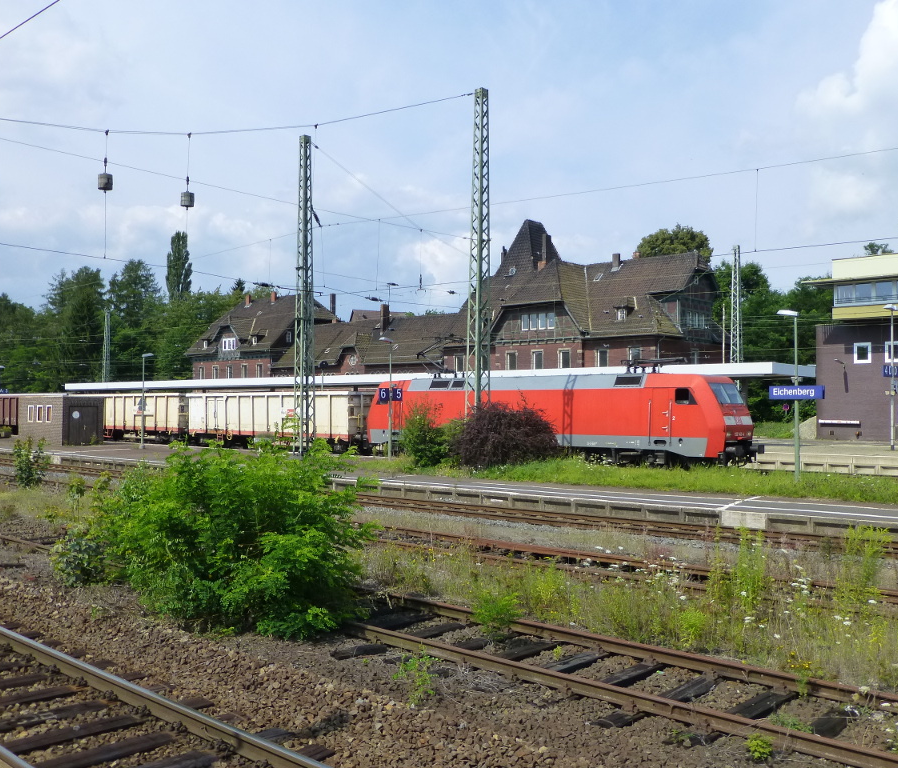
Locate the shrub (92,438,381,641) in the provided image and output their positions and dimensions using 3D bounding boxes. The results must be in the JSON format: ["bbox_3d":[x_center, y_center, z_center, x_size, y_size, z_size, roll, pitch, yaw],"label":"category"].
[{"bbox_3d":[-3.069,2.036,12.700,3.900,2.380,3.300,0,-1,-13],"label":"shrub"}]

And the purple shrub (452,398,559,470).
[{"bbox_3d":[2.269,1.957,35.657,4.000,2.750,3.400,-1,-2,39],"label":"purple shrub"}]

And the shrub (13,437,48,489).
[{"bbox_3d":[-14.113,2.709,30.000,1.200,1.780,1.150,1,-1,-25],"label":"shrub"}]

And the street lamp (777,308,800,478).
[{"bbox_3d":[9.318,0.461,24.438,0.750,5.000,0.300,-1,-2,35],"label":"street lamp"}]

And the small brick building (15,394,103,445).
[{"bbox_3d":[-24.216,2.236,55.322,5.671,3.022,2.564,-1,-2,39],"label":"small brick building"}]

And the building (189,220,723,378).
[{"bbox_3d":[-3.257,-5.258,91.972,60.001,19.200,14.000,-1,-2,39],"label":"building"}]

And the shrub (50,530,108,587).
[{"bbox_3d":[-6.053,2.794,14.500,0.950,0.930,0.900,1,-1,-22],"label":"shrub"}]

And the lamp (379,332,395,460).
[{"bbox_3d":[-2.824,0.646,39.597,0.320,5.506,0.800,-1,-2,39],"label":"lamp"}]

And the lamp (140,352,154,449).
[{"bbox_3d":[-16.880,0.954,49.856,0.320,5.344,0.800,-1,-2,41],"label":"lamp"}]

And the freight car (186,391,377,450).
[{"bbox_3d":[-9.437,2.200,50.171,15.700,3.250,3.000,-1,-2,42],"label":"freight car"}]

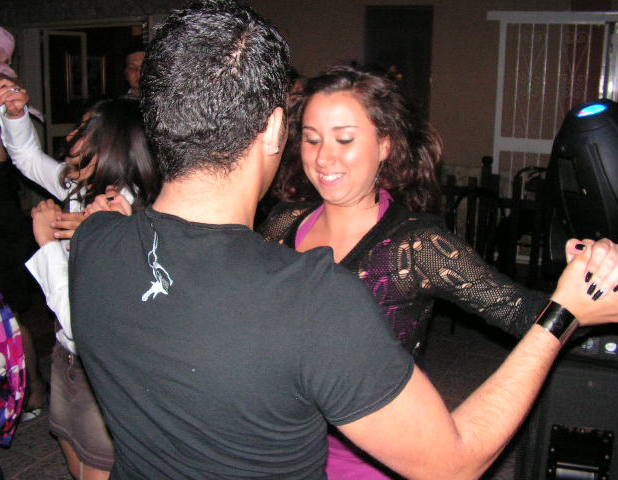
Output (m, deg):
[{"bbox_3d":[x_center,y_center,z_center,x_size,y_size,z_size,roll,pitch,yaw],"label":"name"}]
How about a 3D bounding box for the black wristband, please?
[{"bbox_3d":[0.411,0.137,1.100,0.058,0.048,0.052,35,-10,21],"label":"black wristband"}]

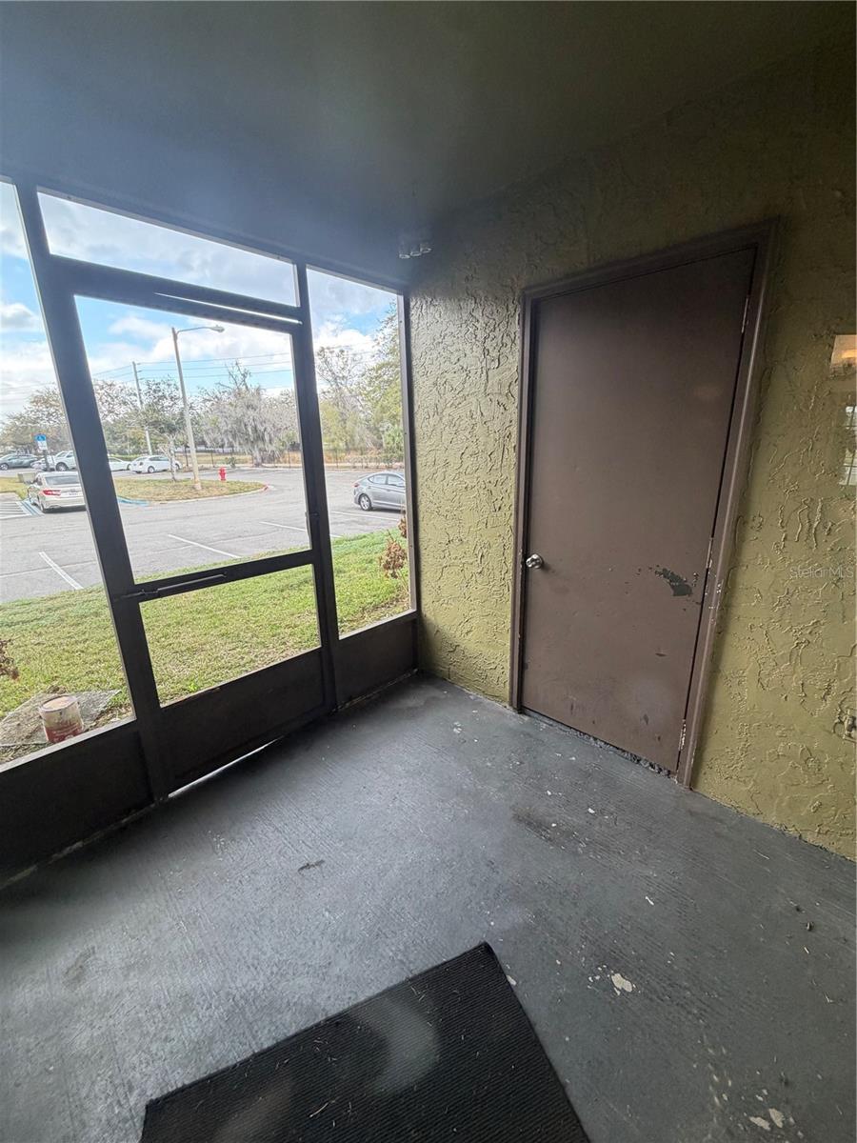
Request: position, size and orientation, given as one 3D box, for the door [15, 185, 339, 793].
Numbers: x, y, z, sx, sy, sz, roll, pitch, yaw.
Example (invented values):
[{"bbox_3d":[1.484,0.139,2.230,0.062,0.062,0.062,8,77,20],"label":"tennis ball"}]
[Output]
[{"bbox_3d":[-0.884,-0.194,2.043,0.060,2.241,0.997,13,21,42],"label":"door"}]

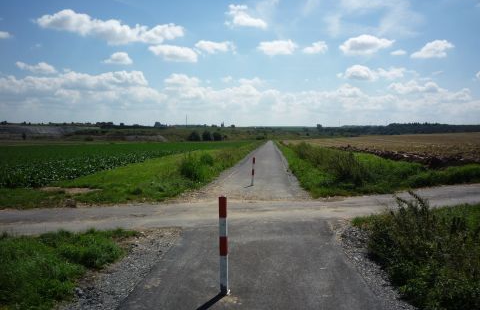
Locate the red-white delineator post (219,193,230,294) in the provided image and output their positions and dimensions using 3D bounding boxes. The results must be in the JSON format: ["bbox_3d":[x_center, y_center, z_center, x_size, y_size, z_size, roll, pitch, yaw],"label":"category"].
[{"bbox_3d":[-0.165,0.917,4.487,0.077,1.000,0.077,-1,2,0],"label":"red-white delineator post"}]

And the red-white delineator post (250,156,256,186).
[{"bbox_3d":[0.467,0.585,15.336,0.077,1.000,0.077,4,2,0],"label":"red-white delineator post"}]

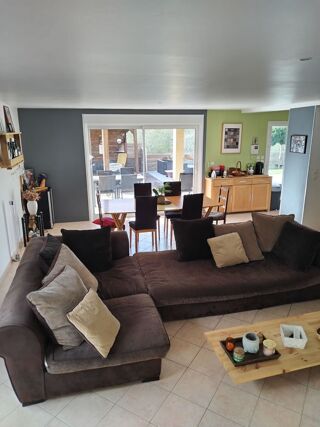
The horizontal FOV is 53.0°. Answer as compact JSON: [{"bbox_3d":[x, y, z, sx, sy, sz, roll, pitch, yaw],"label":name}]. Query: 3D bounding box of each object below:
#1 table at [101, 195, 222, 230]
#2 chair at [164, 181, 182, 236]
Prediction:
[{"bbox_3d":[-0.007,0.161,6.147,2.150,0.750,0.980,-4,16,-14],"label":"table"},{"bbox_3d":[0.295,-0.070,6.467,0.420,1.030,0.490,-2,16,-8],"label":"chair"}]

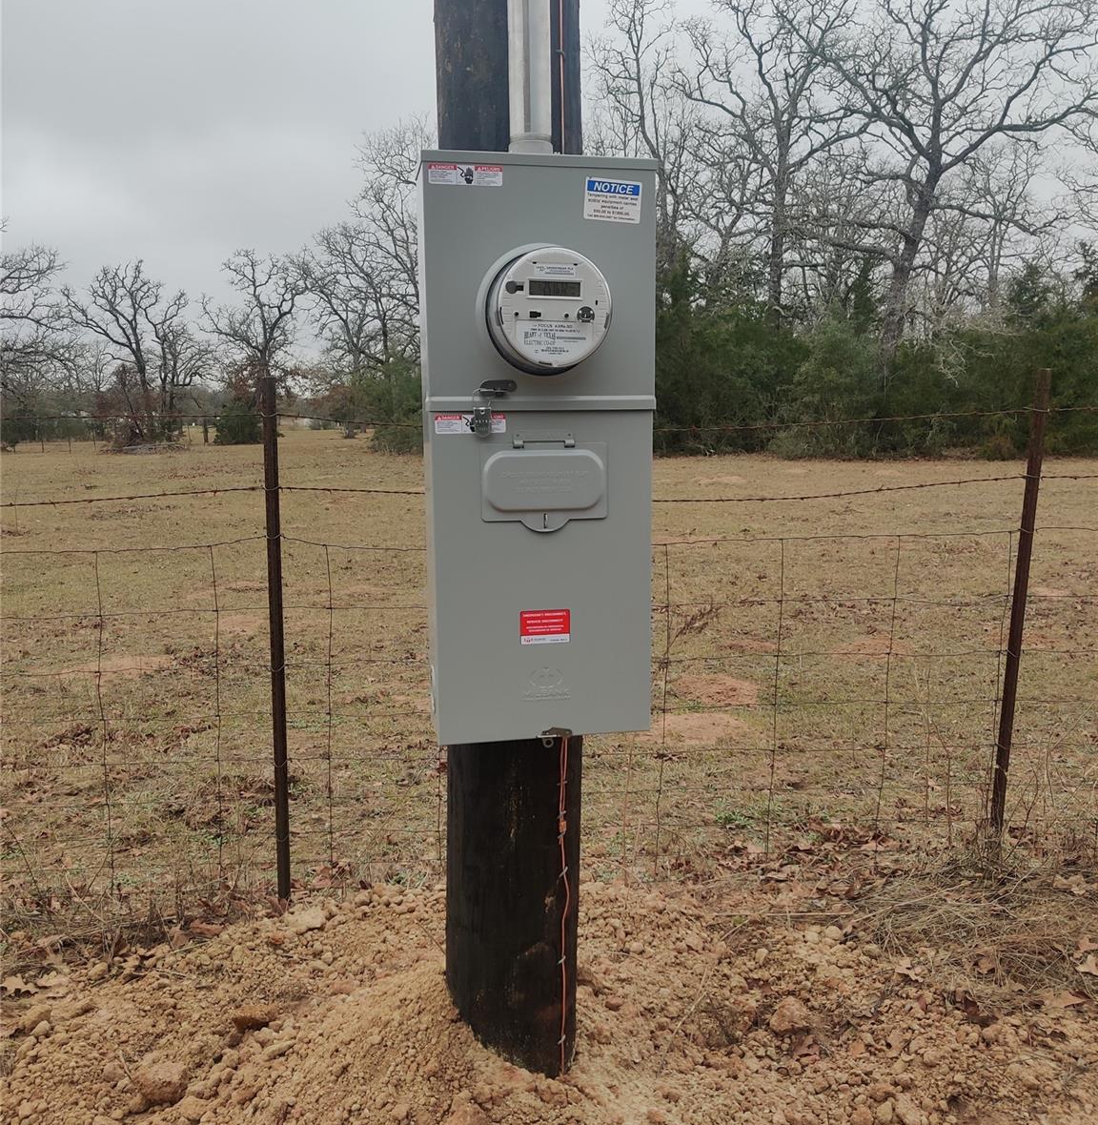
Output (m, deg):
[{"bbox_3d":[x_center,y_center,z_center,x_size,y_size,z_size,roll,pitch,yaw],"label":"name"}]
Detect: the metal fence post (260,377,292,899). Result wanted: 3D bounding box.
[{"bbox_3d":[-0.726,0.231,3.050,0.036,1.433,0.036,0,10,-3],"label":"metal fence post"}]

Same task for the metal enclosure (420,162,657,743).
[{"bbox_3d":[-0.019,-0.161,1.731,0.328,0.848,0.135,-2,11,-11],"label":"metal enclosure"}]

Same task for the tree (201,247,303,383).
[{"bbox_3d":[-14.721,-10.844,57.188,5.212,9.341,5.212,0,10,0],"label":"tree"}]

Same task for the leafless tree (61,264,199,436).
[{"bbox_3d":[-20.142,-10.122,55.247,6.806,8.653,6.466,0,10,0],"label":"leafless tree"}]

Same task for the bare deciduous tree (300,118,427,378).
[{"bbox_3d":[-7.388,-12.021,48.845,6.507,13.276,6.507,0,10,0],"label":"bare deciduous tree"}]

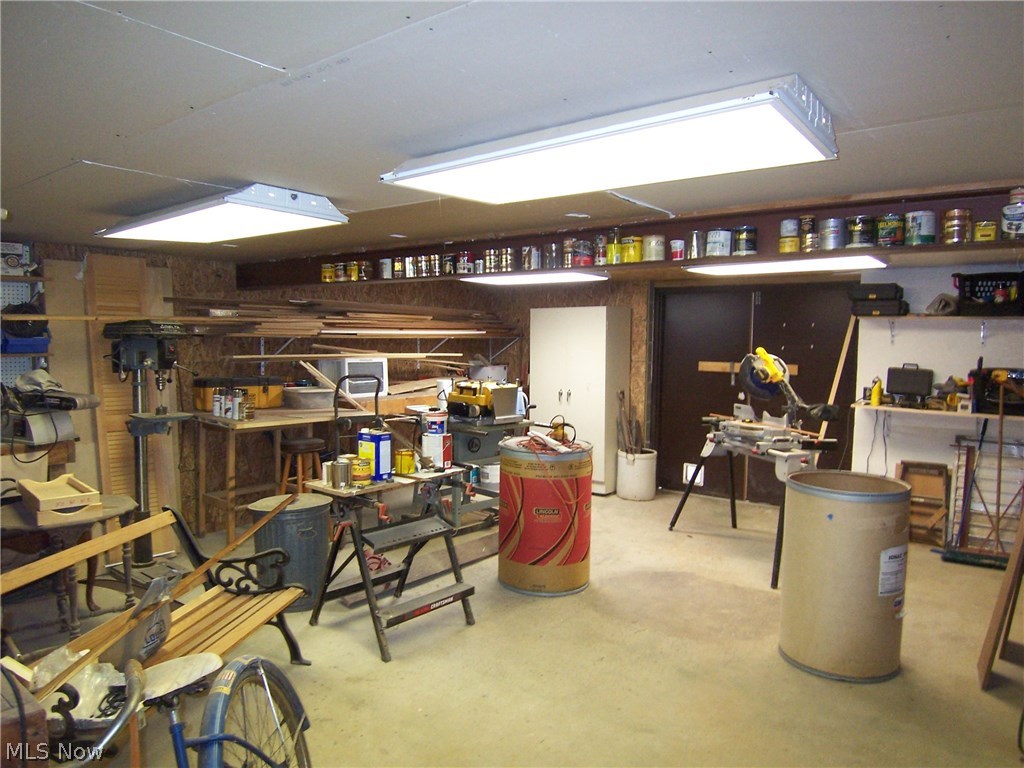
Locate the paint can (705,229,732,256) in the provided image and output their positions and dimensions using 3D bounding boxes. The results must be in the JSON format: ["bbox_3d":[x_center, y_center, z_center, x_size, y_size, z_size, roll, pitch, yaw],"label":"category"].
[{"bbox_3d":[0.953,-0.648,3.131,0.108,0.114,0.108,4,6,38],"label":"paint can"}]

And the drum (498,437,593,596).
[{"bbox_3d":[0.208,0.814,4.309,0.588,0.870,0.588,1,4,0],"label":"drum"}]

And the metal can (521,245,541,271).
[{"bbox_3d":[0.111,-0.719,3.942,0.108,0.126,0.108,1,4,0],"label":"metal can"}]

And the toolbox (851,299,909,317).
[{"bbox_3d":[2.827,-0.576,5.228,0.326,0.123,0.290,3,5,37],"label":"toolbox"}]

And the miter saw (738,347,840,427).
[{"bbox_3d":[1.902,0.060,4.886,0.720,0.630,0.560,-1,5,-18],"label":"miter saw"}]

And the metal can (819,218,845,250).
[{"bbox_3d":[1.330,-0.620,2.825,0.100,0.117,0.100,4,6,38],"label":"metal can"}]

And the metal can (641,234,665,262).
[{"bbox_3d":[0.724,-0.683,3.479,0.109,0.127,0.109,1,4,0],"label":"metal can"}]

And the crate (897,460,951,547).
[{"bbox_3d":[3.141,0.906,5.188,0.320,0.610,0.160,4,6,38],"label":"crate"}]

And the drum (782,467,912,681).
[{"bbox_3d":[1.581,0.884,3.253,0.530,0.855,0.530,3,5,37],"label":"drum"}]

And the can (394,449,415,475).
[{"bbox_3d":[-0.565,0.412,3.600,0.108,0.125,0.108,1,4,0],"label":"can"}]

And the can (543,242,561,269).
[{"bbox_3d":[0.219,-0.694,3.701,0.096,0.122,0.096,1,4,0],"label":"can"}]

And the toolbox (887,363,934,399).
[{"bbox_3d":[2.995,-0.034,5.114,0.291,0.228,0.100,3,5,37],"label":"toolbox"}]

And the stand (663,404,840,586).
[{"bbox_3d":[1.726,0.758,4.843,0.560,0.930,1.330,-1,5,-18],"label":"stand"}]

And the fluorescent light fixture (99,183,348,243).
[{"bbox_3d":[-1.402,-0.795,3.228,1.215,0.105,0.605,3,5,38],"label":"fluorescent light fixture"}]

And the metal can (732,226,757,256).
[{"bbox_3d":[1.095,-0.664,3.200,0.106,0.132,0.106,3,5,37],"label":"metal can"}]

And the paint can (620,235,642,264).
[{"bbox_3d":[0.599,-0.671,3.405,0.106,0.116,0.106,1,4,0],"label":"paint can"}]

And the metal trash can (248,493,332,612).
[{"bbox_3d":[-1.275,0.971,3.945,0.450,0.585,0.450,1,4,0],"label":"metal trash can"}]

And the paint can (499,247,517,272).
[{"bbox_3d":[-0.025,-0.707,3.893,0.095,0.124,0.095,1,4,0],"label":"paint can"}]

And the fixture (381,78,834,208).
[{"bbox_3d":[0.248,-0.701,2.028,1.215,0.105,0.605,3,5,37],"label":"fixture"}]

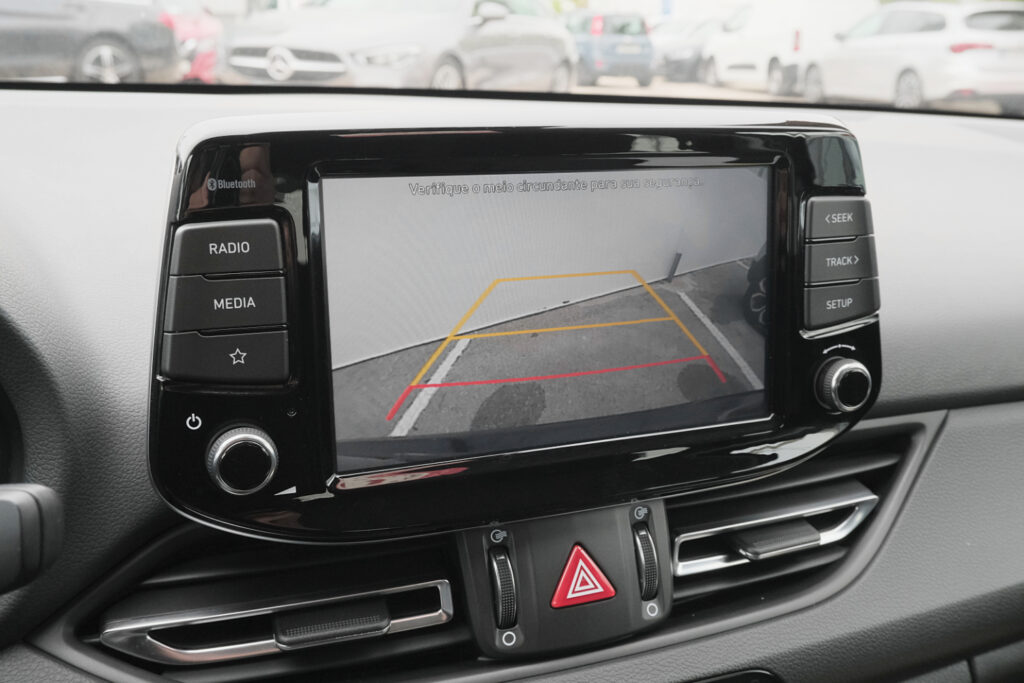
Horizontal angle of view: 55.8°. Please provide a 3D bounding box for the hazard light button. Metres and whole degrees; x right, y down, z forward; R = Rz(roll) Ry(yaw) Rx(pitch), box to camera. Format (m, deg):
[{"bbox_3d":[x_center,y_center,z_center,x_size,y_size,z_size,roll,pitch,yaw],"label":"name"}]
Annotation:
[{"bbox_3d":[0.027,0.089,0.372,0.027,0.023,0.006,-5,-4,-19],"label":"hazard light button"}]

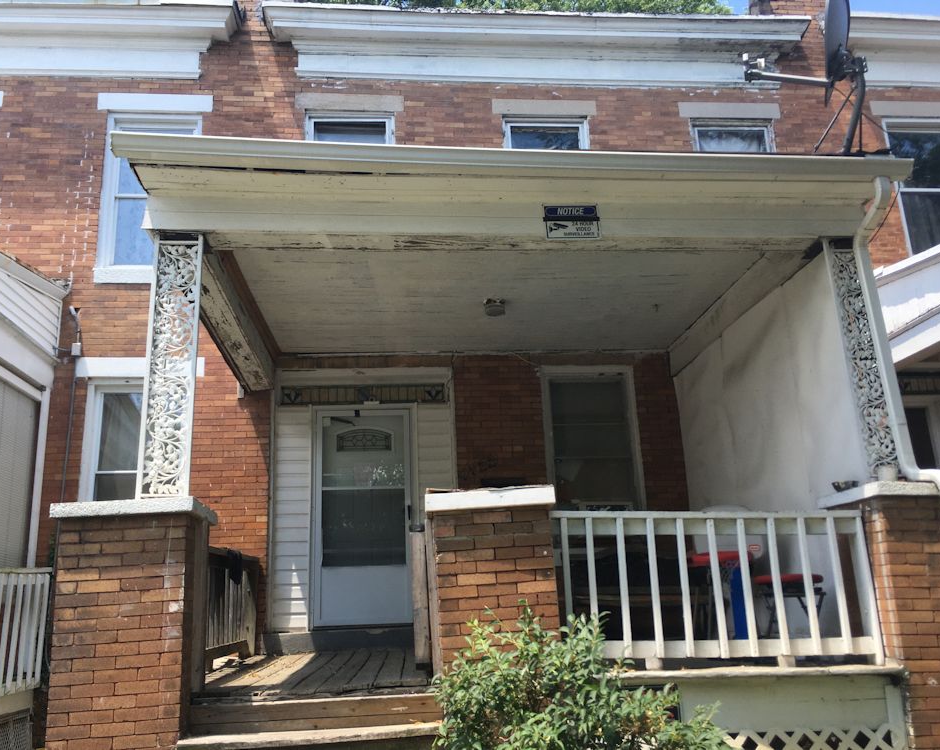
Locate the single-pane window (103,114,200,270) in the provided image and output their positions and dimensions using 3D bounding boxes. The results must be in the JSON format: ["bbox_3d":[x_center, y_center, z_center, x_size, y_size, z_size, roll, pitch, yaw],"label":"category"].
[{"bbox_3d":[-3.290,-1.890,8.643,0.920,1.700,0.100,-1,-15,-6],"label":"single-pane window"}]

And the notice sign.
[{"bbox_3d":[0.612,-0.912,5.018,0.330,0.225,0.015,-1,-15,-6],"label":"notice sign"}]

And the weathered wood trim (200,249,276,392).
[{"bbox_3d":[-1.885,-0.464,6.676,0.280,0.330,3.250,-1,-15,-6],"label":"weathered wood trim"}]

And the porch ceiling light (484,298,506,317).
[{"bbox_3d":[0.203,-0.575,7.014,0.165,0.090,0.165,-1,-15,-6],"label":"porch ceiling light"}]

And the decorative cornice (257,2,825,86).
[{"bbox_3d":[0.836,-3.645,9.334,6.130,0.715,0.310,-1,-15,-6],"label":"decorative cornice"}]

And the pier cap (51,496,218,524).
[{"bbox_3d":[-1.827,0.765,4.633,0.710,0.080,0.650,-1,-15,-6],"label":"pier cap"}]

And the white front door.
[{"bbox_3d":[-1.012,1.311,7.964,0.907,2.028,0.060,-1,-15,-6],"label":"white front door"}]

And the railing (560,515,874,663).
[{"bbox_3d":[1.383,1.224,4.801,1.880,0.870,0.100,-1,-15,-6],"label":"railing"}]

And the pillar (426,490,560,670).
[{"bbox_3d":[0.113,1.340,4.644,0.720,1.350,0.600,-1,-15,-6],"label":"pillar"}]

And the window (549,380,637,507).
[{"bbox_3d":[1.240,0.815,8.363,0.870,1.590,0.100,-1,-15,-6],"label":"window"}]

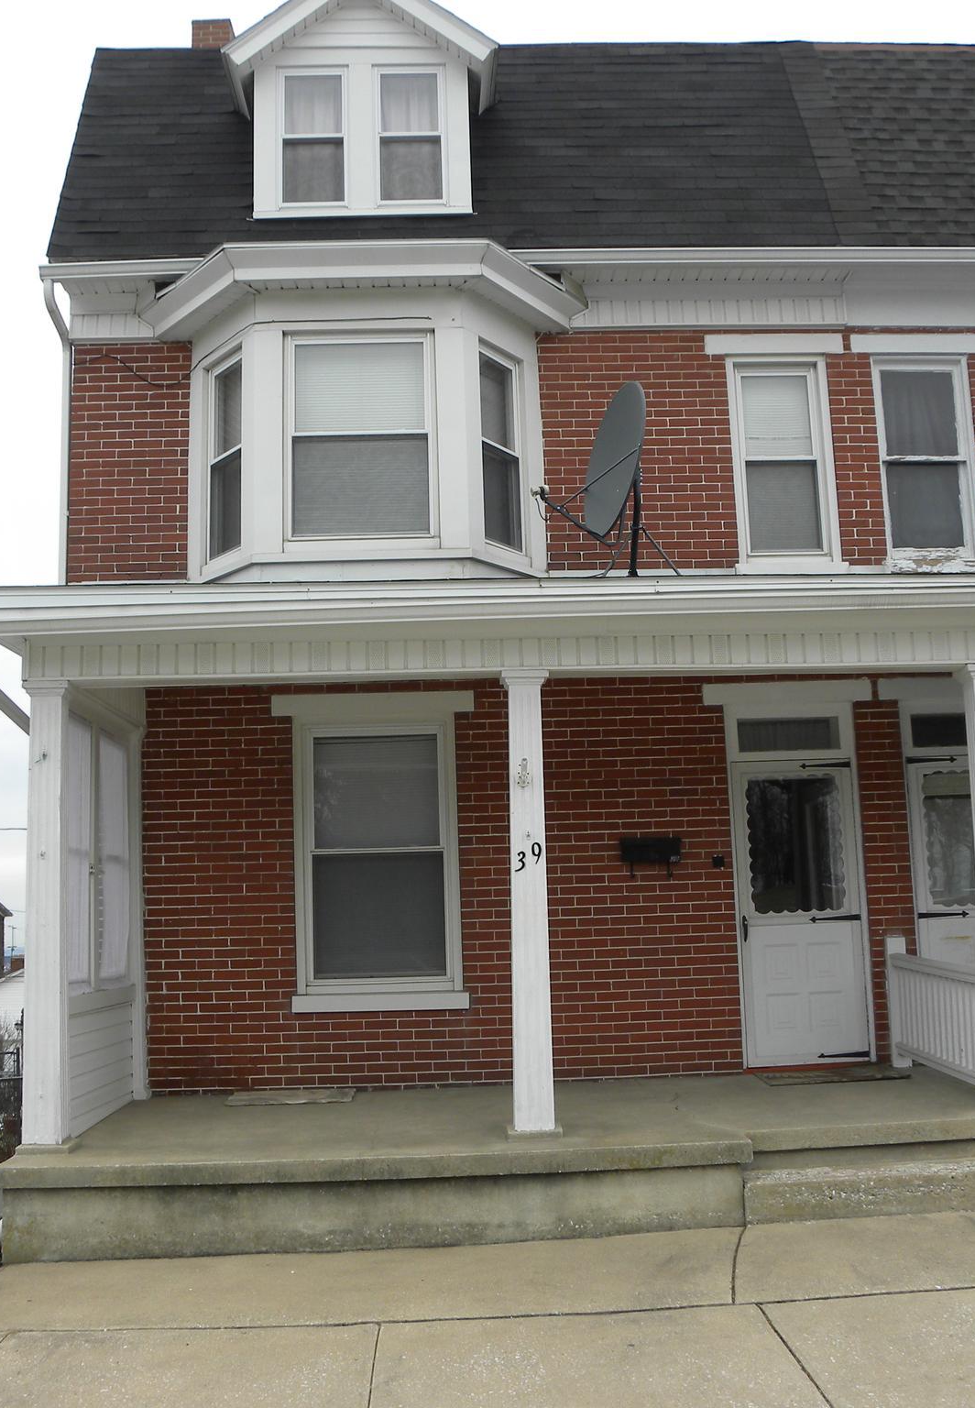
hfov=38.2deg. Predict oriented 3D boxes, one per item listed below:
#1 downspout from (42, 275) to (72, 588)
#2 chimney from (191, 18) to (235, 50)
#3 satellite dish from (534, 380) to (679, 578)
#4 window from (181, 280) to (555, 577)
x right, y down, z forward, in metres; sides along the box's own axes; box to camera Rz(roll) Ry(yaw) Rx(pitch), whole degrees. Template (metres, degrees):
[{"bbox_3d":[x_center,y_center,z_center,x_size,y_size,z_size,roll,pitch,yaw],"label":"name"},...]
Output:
[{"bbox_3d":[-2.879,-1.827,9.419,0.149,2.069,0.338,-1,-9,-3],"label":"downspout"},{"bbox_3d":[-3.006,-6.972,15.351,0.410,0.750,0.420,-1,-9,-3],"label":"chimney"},{"bbox_3d":[0.721,-1.407,8.748,0.909,1.265,0.909,1,-9,-18],"label":"satellite dish"},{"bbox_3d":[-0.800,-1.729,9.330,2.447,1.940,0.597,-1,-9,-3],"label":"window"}]

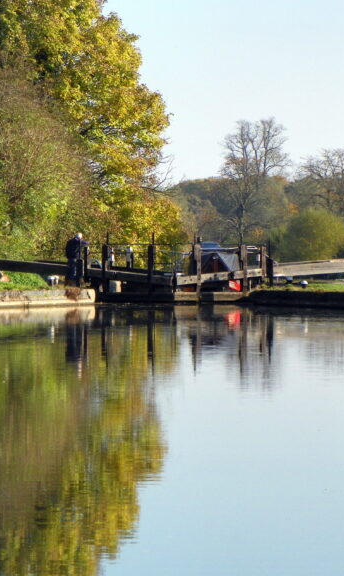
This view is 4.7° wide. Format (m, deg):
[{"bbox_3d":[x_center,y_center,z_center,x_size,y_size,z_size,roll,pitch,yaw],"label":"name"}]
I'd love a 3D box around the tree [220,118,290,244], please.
[{"bbox_3d":[8.319,-10.312,420.000,7.000,13.200,7.000,0,1,0],"label":"tree"}]

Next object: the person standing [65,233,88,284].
[{"bbox_3d":[-3.058,-0.913,135.000,0.580,1.700,0.560,0,1,-31],"label":"person standing"}]

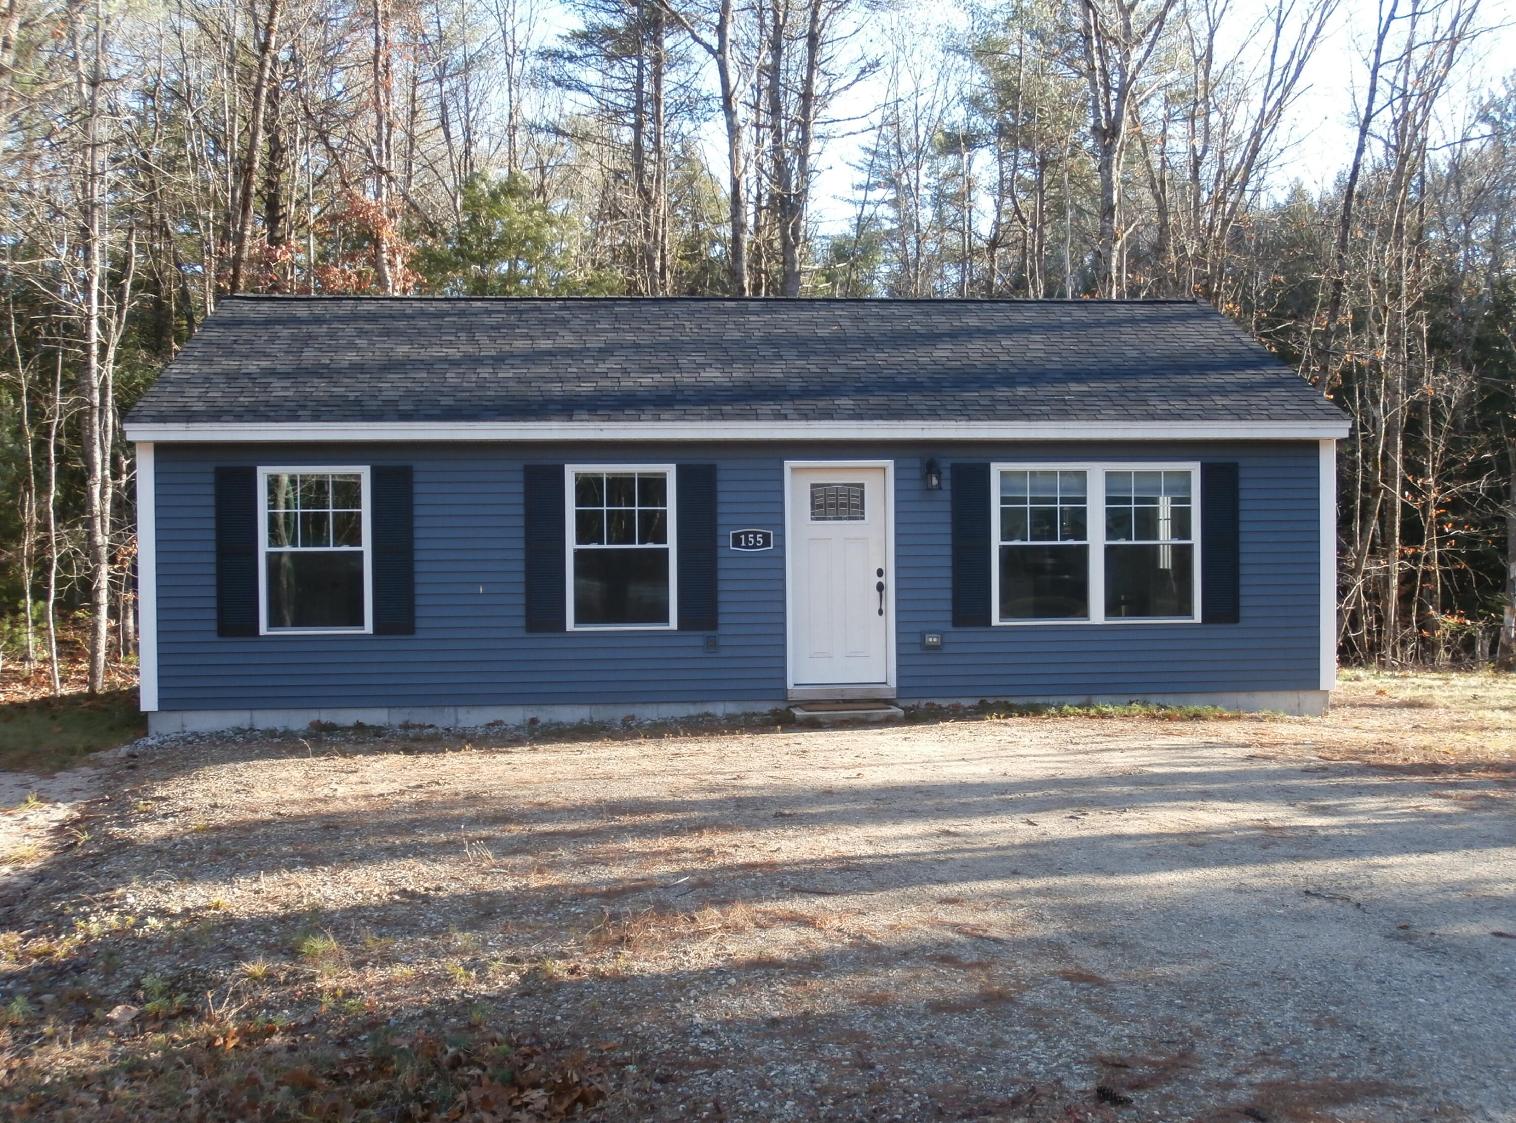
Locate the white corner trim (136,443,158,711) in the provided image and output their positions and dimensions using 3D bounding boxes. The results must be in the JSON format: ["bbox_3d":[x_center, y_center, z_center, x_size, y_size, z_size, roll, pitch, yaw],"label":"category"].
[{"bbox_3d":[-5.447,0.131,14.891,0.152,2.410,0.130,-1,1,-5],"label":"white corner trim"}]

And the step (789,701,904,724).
[{"bbox_3d":[0.769,1.370,14.939,0.961,0.100,0.850,-1,1,-5],"label":"step"}]

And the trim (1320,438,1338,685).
[{"bbox_3d":[5.434,0.025,15.917,0.155,2.410,0.130,-1,1,-5],"label":"trim"}]

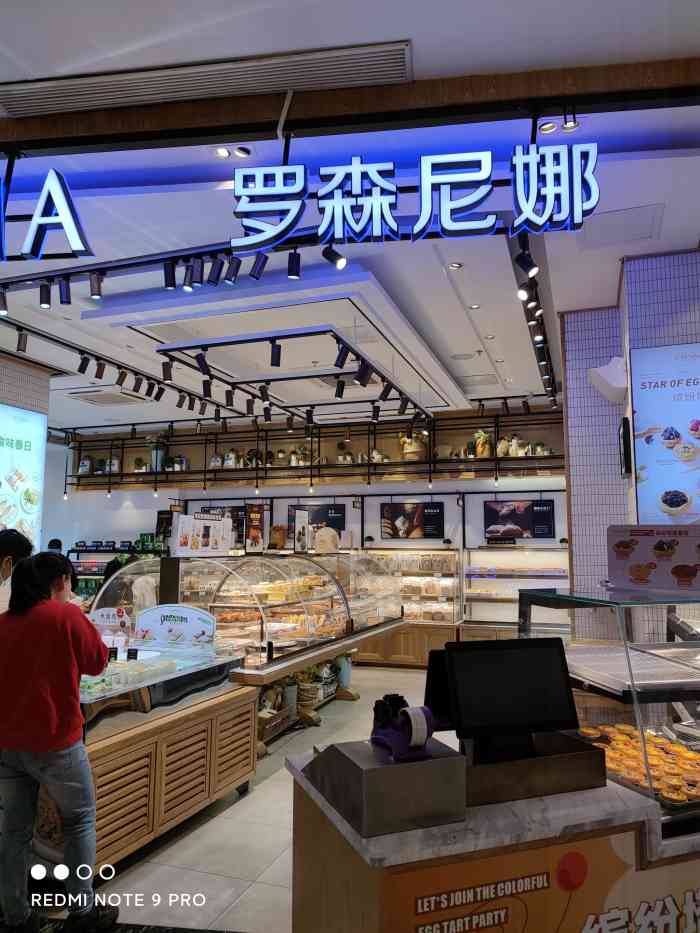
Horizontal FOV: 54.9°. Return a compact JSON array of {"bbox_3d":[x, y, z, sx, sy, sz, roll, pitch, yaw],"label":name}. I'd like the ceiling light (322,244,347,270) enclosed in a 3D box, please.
[{"bbox_3d":[-0.104,-1.396,4.499,0.170,0.078,0.078,-3,-8,29],"label":"ceiling light"}]

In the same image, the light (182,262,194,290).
[{"bbox_3d":[-1.126,-1.319,4.722,0.066,0.170,0.066,4,-9,20],"label":"light"}]

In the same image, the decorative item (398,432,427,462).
[{"bbox_3d":[0.915,-0.276,9.784,0.360,0.420,0.270,-2,-8,19],"label":"decorative item"}]

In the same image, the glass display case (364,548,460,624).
[{"bbox_3d":[0.851,1.646,9.331,1.360,0.990,0.480,-2,-8,19],"label":"glass display case"}]

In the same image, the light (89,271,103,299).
[{"bbox_3d":[-1.658,-1.177,4.394,0.068,0.155,0.068,-2,-8,19],"label":"light"}]

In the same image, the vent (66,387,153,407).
[{"bbox_3d":[-3.314,-0.952,9.268,0.900,0.060,0.900,-2,-8,19],"label":"vent"}]

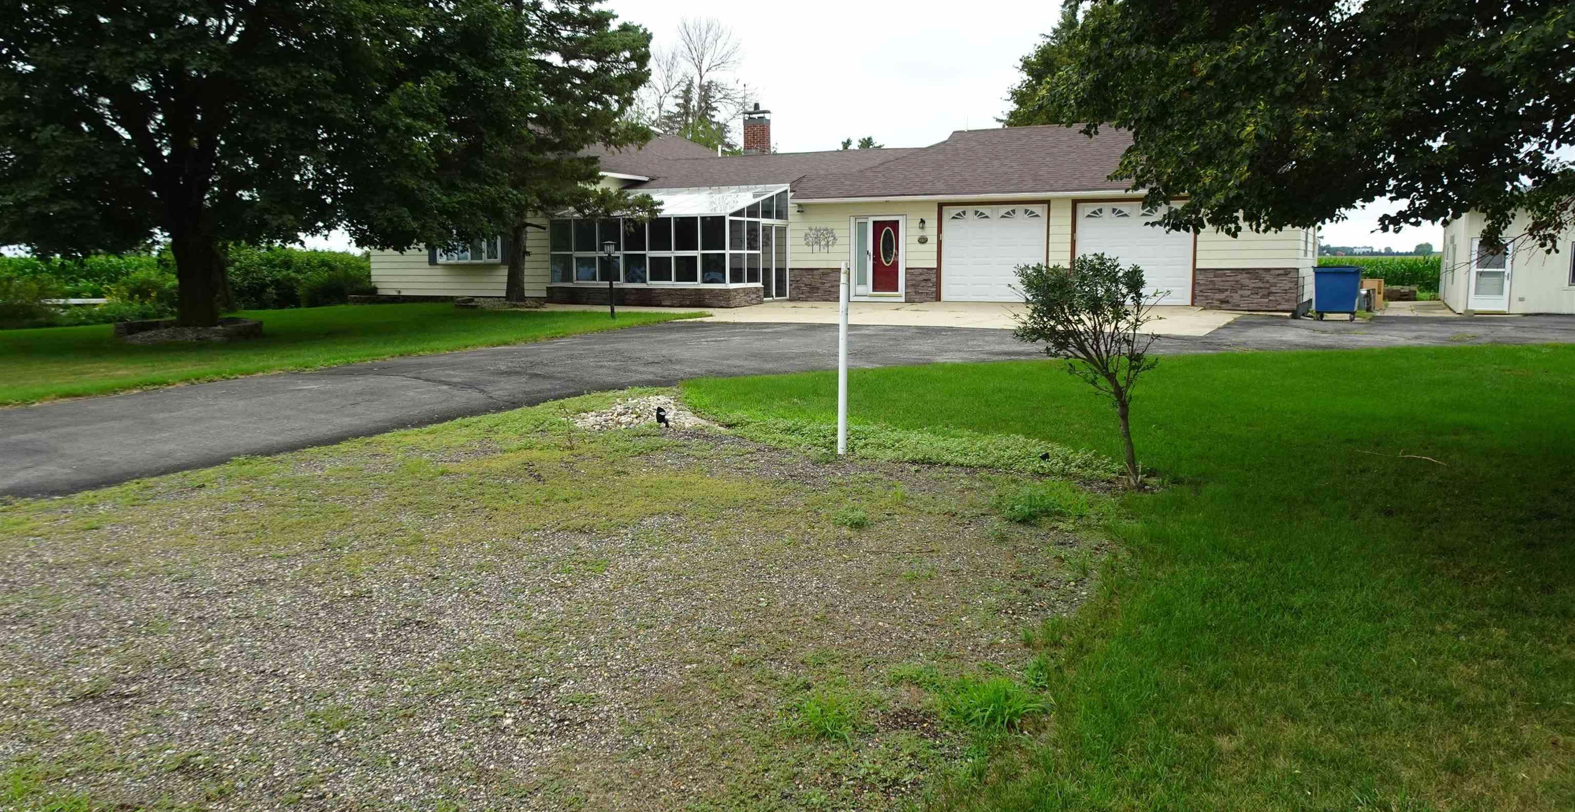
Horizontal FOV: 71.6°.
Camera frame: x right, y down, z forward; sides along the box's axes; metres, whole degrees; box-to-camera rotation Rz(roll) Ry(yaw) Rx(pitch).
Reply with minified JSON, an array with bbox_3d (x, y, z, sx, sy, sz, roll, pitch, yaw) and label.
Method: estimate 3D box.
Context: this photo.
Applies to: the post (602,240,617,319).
[{"bbox_3d":[-3.900,-2.787,24.200,0.270,1.715,0.270,4,9,29],"label":"post"}]

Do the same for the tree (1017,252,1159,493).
[{"bbox_3d":[1.916,-0.223,6.972,0.900,1.481,0.850,0,8,0],"label":"tree"}]

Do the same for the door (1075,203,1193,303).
[{"bbox_3d":[8.063,-3.535,25.382,2.660,2.400,0.070,4,9,29],"label":"door"}]

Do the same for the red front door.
[{"bbox_3d":[2.565,-3.856,28.349,0.860,1.940,0.060,4,9,29],"label":"red front door"}]

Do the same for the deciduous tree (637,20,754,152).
[{"bbox_3d":[-4.320,-11.608,50.896,5.600,12.485,5.200,0,8,0],"label":"deciduous tree"}]

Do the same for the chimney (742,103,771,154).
[{"bbox_3d":[-0.969,-8.922,35.116,0.720,1.660,0.500,4,9,29],"label":"chimney"}]

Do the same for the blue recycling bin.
[{"bbox_3d":[11.995,-2.497,23.719,0.920,1.240,1.000,4,9,29],"label":"blue recycling bin"}]

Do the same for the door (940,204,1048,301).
[{"bbox_3d":[5.109,-3.747,26.990,2.660,2.400,0.070,4,9,29],"label":"door"}]

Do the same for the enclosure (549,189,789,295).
[{"bbox_3d":[-3.262,-4.452,29.638,5.850,3.050,3.100,4,9,29],"label":"enclosure"}]

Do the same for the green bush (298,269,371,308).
[{"bbox_3d":[-14.029,-3.673,33.794,2.150,1.142,1.800,0,8,0],"label":"green bush"}]

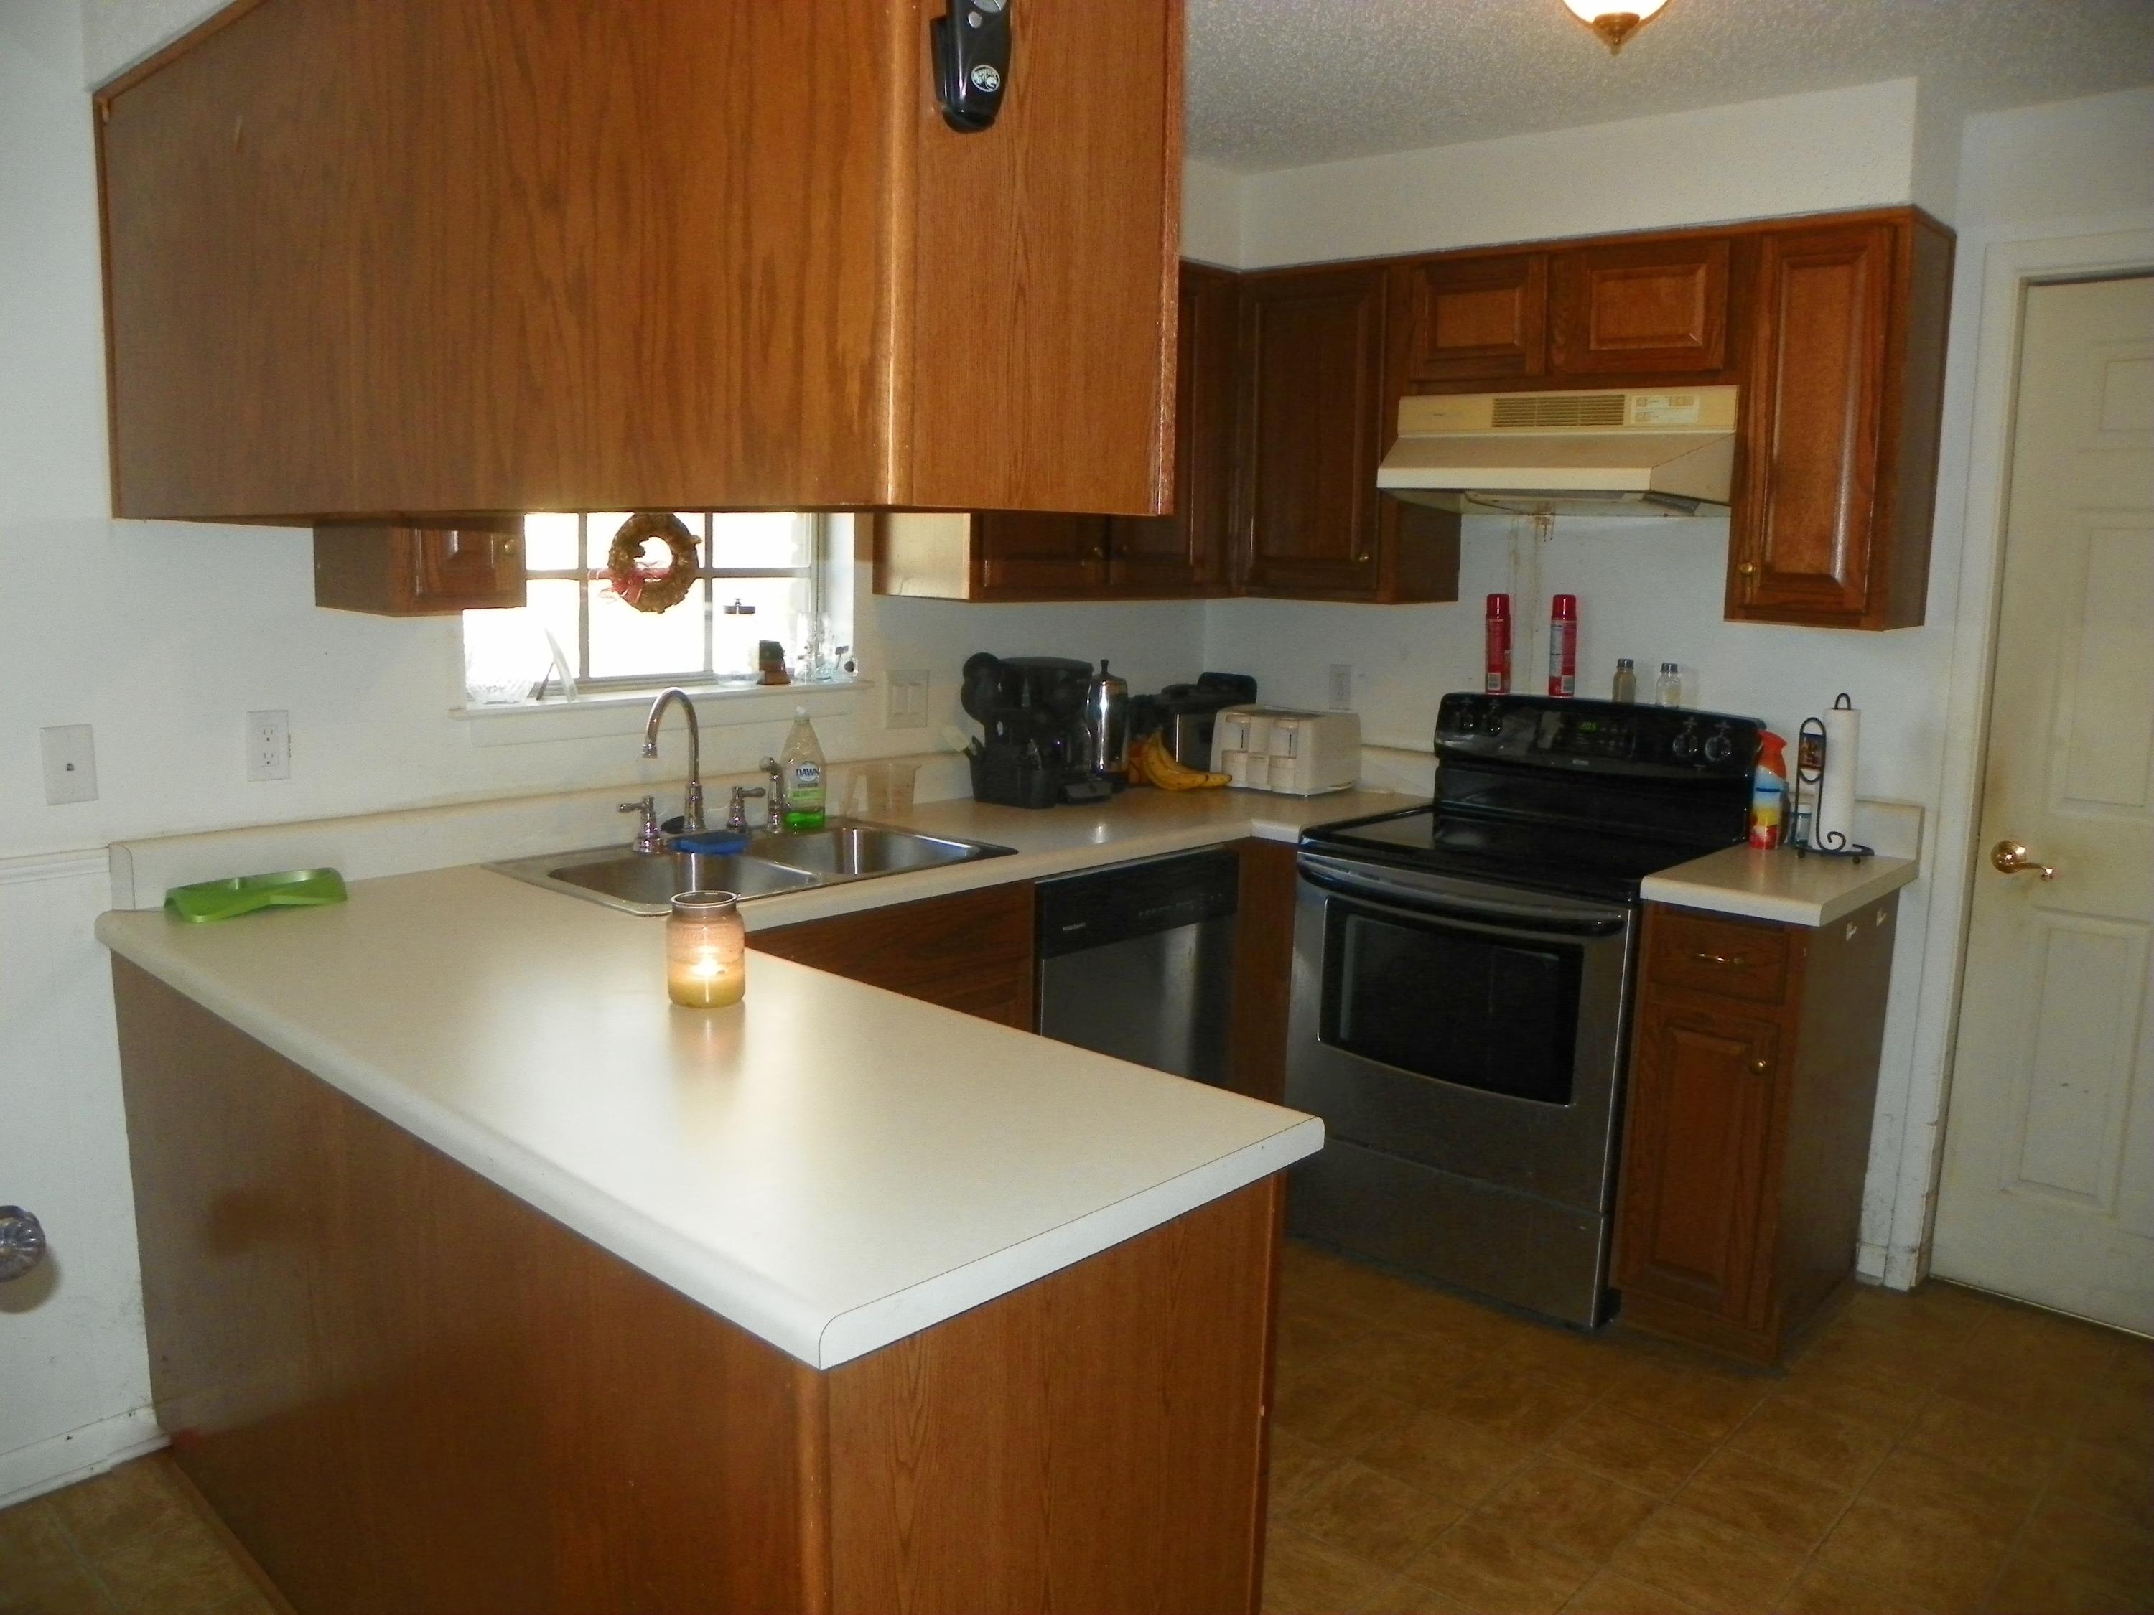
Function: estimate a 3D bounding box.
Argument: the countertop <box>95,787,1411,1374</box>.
[{"bbox_3d":[0.072,0.158,2.841,1.860,0.042,2.760,9,12,42],"label":"countertop"}]

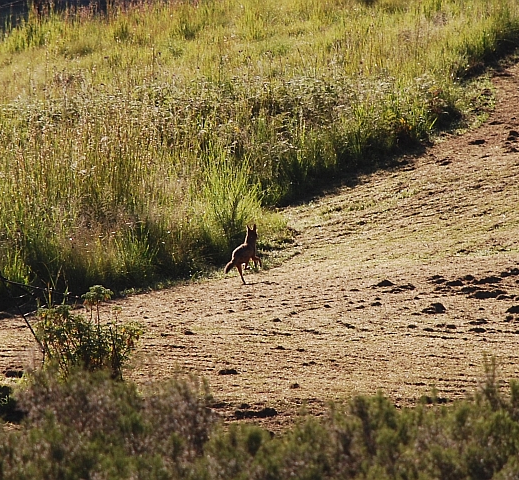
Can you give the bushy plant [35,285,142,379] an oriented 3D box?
[{"bbox_3d":[-1.783,0.964,42.000,1.100,1.020,1.000,0,7,0],"label":"bushy plant"}]

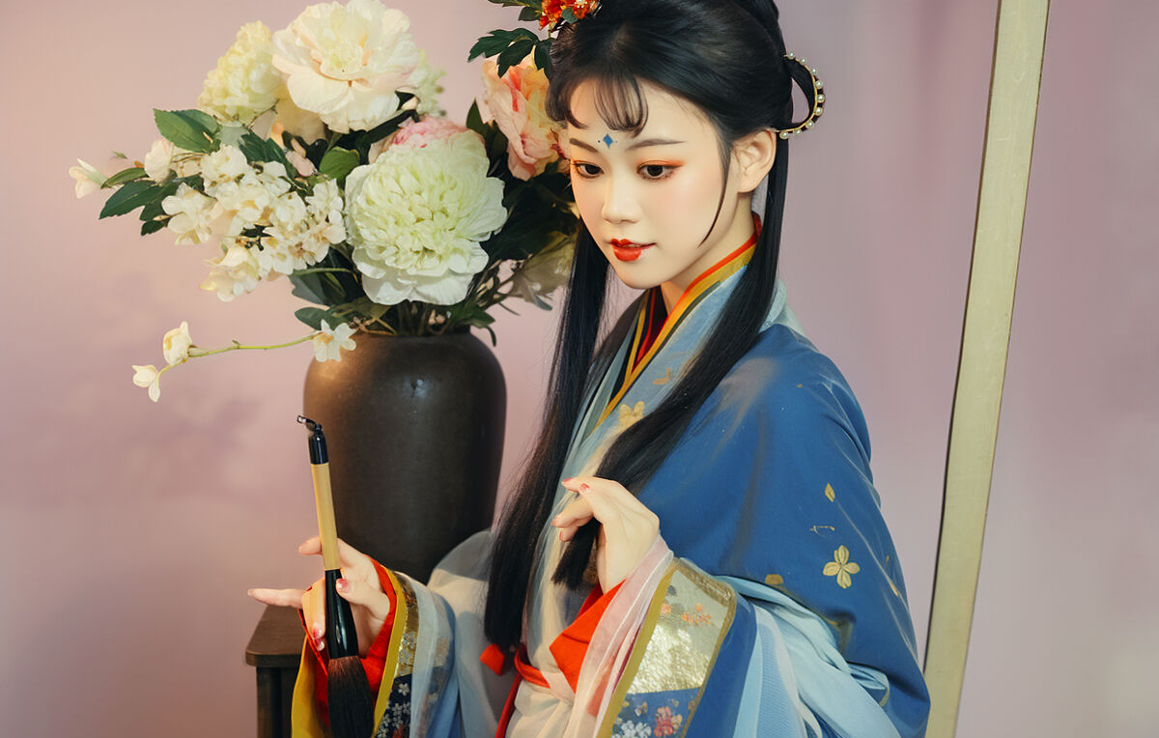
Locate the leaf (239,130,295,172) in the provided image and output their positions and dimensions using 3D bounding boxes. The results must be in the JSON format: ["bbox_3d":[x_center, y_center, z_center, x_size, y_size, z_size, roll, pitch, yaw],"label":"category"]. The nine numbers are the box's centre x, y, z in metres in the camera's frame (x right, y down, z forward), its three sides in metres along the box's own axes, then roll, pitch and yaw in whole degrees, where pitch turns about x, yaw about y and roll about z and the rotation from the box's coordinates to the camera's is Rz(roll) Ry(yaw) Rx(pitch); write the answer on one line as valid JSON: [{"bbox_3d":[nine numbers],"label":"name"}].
[{"bbox_3d":[-0.264,-0.184,3.140,0.048,0.038,0.022,0,9,0],"label":"leaf"}]

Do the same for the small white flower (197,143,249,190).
[{"bbox_3d":[-0.316,-0.179,3.310,0.047,0.042,0.038,1,7,15],"label":"small white flower"}]

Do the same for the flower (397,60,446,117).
[{"bbox_3d":[-0.148,-0.255,3.380,0.054,0.054,0.045,-2,7,-11],"label":"flower"}]

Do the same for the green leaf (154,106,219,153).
[{"bbox_3d":[-0.330,-0.201,3.130,0.056,0.037,0.020,2,9,10],"label":"green leaf"}]

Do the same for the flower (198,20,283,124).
[{"bbox_3d":[-0.289,-0.253,3.180,0.075,0.088,0.073,2,9,15],"label":"flower"}]

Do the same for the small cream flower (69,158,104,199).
[{"bbox_3d":[-0.411,-0.159,3.100,0.032,0.034,0.032,-4,6,-30],"label":"small cream flower"}]

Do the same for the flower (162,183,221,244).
[{"bbox_3d":[-0.344,-0.138,3.300,0.052,0.056,0.042,3,8,24],"label":"flower"}]

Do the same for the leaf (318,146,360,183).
[{"bbox_3d":[-0.214,-0.183,3.310,0.039,0.034,0.022,0,7,6],"label":"leaf"}]

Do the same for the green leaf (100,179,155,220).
[{"bbox_3d":[-0.381,-0.143,3.130,0.047,0.034,0.020,2,9,15],"label":"green leaf"}]

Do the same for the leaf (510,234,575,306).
[{"bbox_3d":[-0.034,-0.090,3.400,0.065,0.067,0.040,-2,7,-11],"label":"leaf"}]

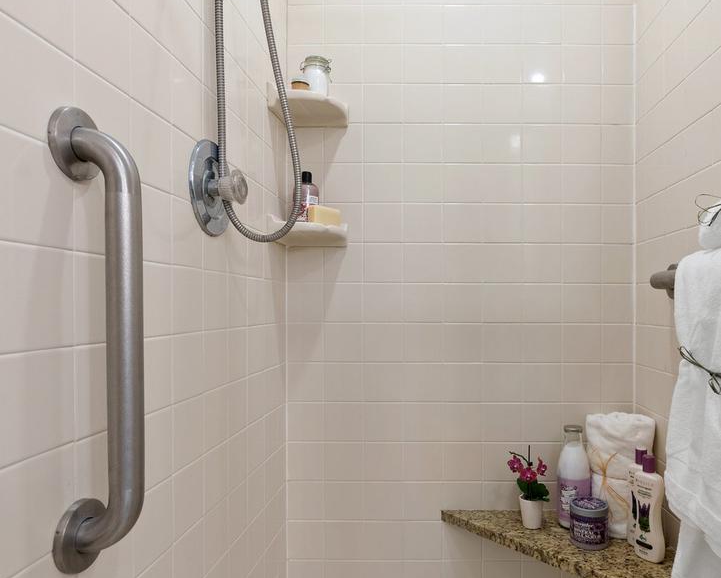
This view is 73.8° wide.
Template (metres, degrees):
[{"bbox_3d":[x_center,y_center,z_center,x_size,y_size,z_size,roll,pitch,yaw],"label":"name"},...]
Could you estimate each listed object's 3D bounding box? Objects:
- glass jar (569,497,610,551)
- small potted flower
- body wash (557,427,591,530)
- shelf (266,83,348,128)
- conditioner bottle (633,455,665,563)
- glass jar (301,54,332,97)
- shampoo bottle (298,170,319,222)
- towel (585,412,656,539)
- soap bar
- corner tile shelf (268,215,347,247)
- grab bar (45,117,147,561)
[{"bbox_3d":[0.557,0.572,1.172,0.086,0.094,0.086,0,-1,20],"label":"glass jar"},{"bbox_3d":[0.446,0.518,1.269,0.109,0.208,0.086,0,0,19],"label":"small potted flower"},{"bbox_3d":[0.573,0.494,1.282,0.094,0.257,0.094,0,0,36],"label":"body wash"},{"bbox_3d":[-0.132,-0.487,1.269,0.186,0.064,0.175,0,-1,3],"label":"shelf"},{"bbox_3d":[0.666,0.503,1.108,0.038,0.238,0.060,0,0,-43],"label":"conditioner bottle"},{"bbox_3d":[-0.119,-0.547,1.277,0.077,0.114,0.069,0,0,-5],"label":"glass jar"},{"bbox_3d":[-0.143,-0.233,1.270,0.064,0.156,0.052,0,-1,-3],"label":"shampoo bottle"},{"bbox_3d":[0.660,0.474,1.240,0.158,0.290,0.110,0,-1,21],"label":"towel"},{"bbox_3d":[-0.098,-0.191,1.281,0.087,0.045,0.041,0,0,-42],"label":"soap bar"},{"bbox_3d":[-0.132,-0.153,1.270,0.186,0.067,0.173,0,-1,3],"label":"corner tile shelf"},{"bbox_3d":[-0.290,0.059,0.551,0.076,0.537,0.083,0,0,5],"label":"grab bar"}]

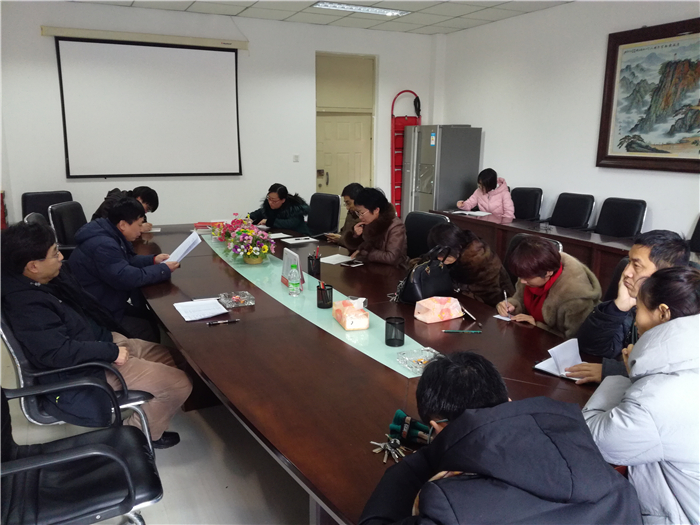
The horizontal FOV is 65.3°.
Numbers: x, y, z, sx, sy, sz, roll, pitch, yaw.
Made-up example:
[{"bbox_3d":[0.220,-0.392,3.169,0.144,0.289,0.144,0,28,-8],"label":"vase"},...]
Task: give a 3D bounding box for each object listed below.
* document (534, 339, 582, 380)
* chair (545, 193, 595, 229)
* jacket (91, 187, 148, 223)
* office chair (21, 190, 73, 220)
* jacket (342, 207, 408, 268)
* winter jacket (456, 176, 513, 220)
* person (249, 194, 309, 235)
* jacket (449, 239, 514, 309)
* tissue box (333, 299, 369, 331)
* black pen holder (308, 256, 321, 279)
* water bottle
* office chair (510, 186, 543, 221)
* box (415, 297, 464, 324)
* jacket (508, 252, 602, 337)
[{"bbox_3d":[0.847,0.358,2.108,0.200,0.100,0.210,-12,18,-43],"label":"document"},{"bbox_3d":[2.183,-0.175,5.806,0.620,1.020,0.570,-11,18,-42],"label":"chair"},{"bbox_3d":[-2.147,-0.364,5.036,0.500,0.610,0.500,-4,14,-20],"label":"jacket"},{"bbox_3d":[-2.944,-0.156,5.346,0.570,1.000,0.620,-8,15,-31],"label":"office chair"},{"bbox_3d":[0.196,-0.119,4.026,0.520,0.600,0.500,-6,15,-26],"label":"jacket"},{"bbox_3d":[1.738,-0.667,6.656,0.570,0.730,0.500,12,18,42],"label":"winter jacket"},{"bbox_3d":[-0.733,-0.292,5.749,0.550,1.120,0.760,13,18,42],"label":"person"},{"bbox_3d":[0.714,0.126,3.212,0.530,0.560,0.500,-6,15,-26],"label":"jacket"},{"bbox_3d":[0.002,0.247,2.604,0.109,0.080,0.222,-4,14,-17],"label":"tissue box"},{"bbox_3d":[-0.221,0.014,3.396,0.078,0.099,0.078,0,13,0],"label":"black pen holder"},{"bbox_3d":[-0.308,0.099,3.021,0.060,0.176,0.060,-6,14,-25],"label":"water bottle"},{"bbox_3d":[1.842,-0.366,6.430,0.620,1.000,0.570,-8,16,-33],"label":"office chair"},{"bbox_3d":[0.444,0.227,2.705,0.224,0.080,0.108,-7,15,-30],"label":"box"},{"bbox_3d":[1.036,0.272,2.801,0.530,0.650,0.560,12,18,42],"label":"jacket"}]

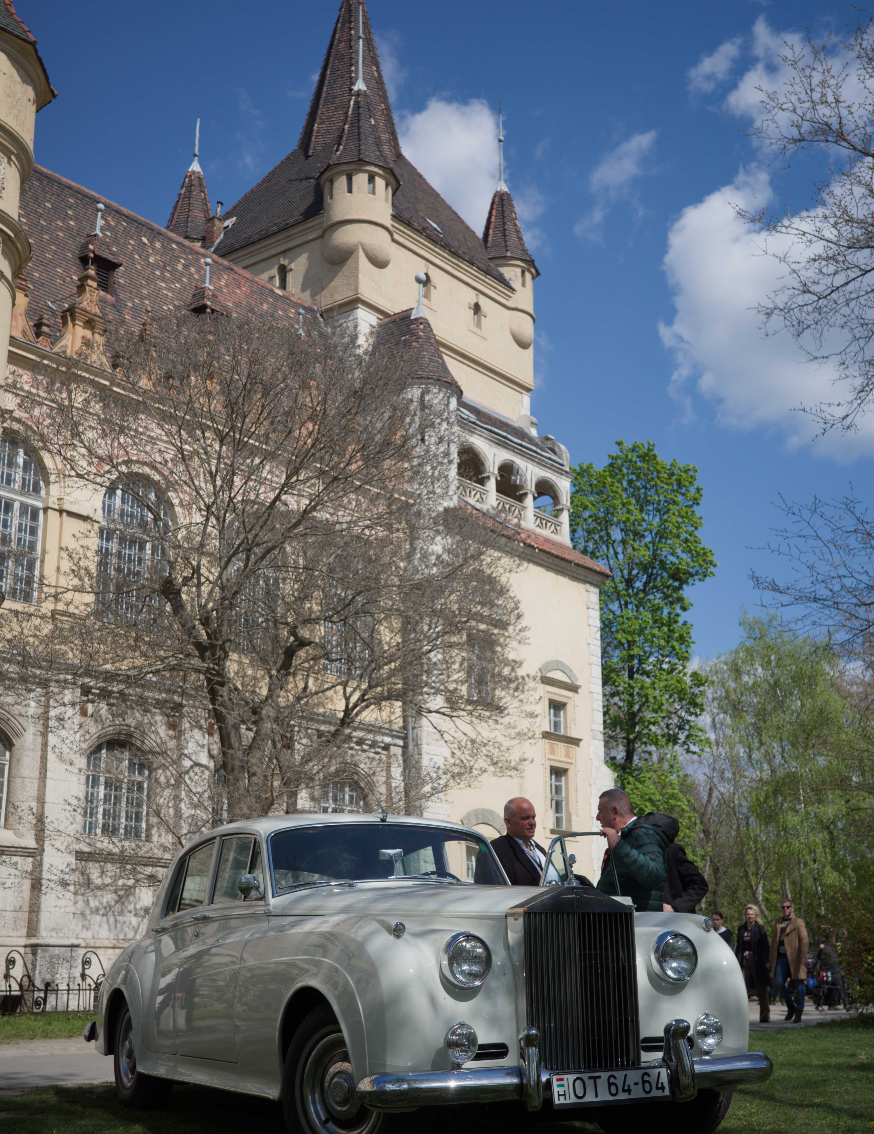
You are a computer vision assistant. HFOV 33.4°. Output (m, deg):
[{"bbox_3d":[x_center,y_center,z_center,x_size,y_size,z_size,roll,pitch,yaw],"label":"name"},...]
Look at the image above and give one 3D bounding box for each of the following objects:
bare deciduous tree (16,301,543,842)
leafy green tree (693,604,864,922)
[{"bbox_3d":[-2.986,1.314,25.589,9.000,12.500,8.600,0,-16,0],"label":"bare deciduous tree"},{"bbox_3d":[10.743,7.183,45.499,5.800,11.816,5.800,0,-16,0],"label":"leafy green tree"}]

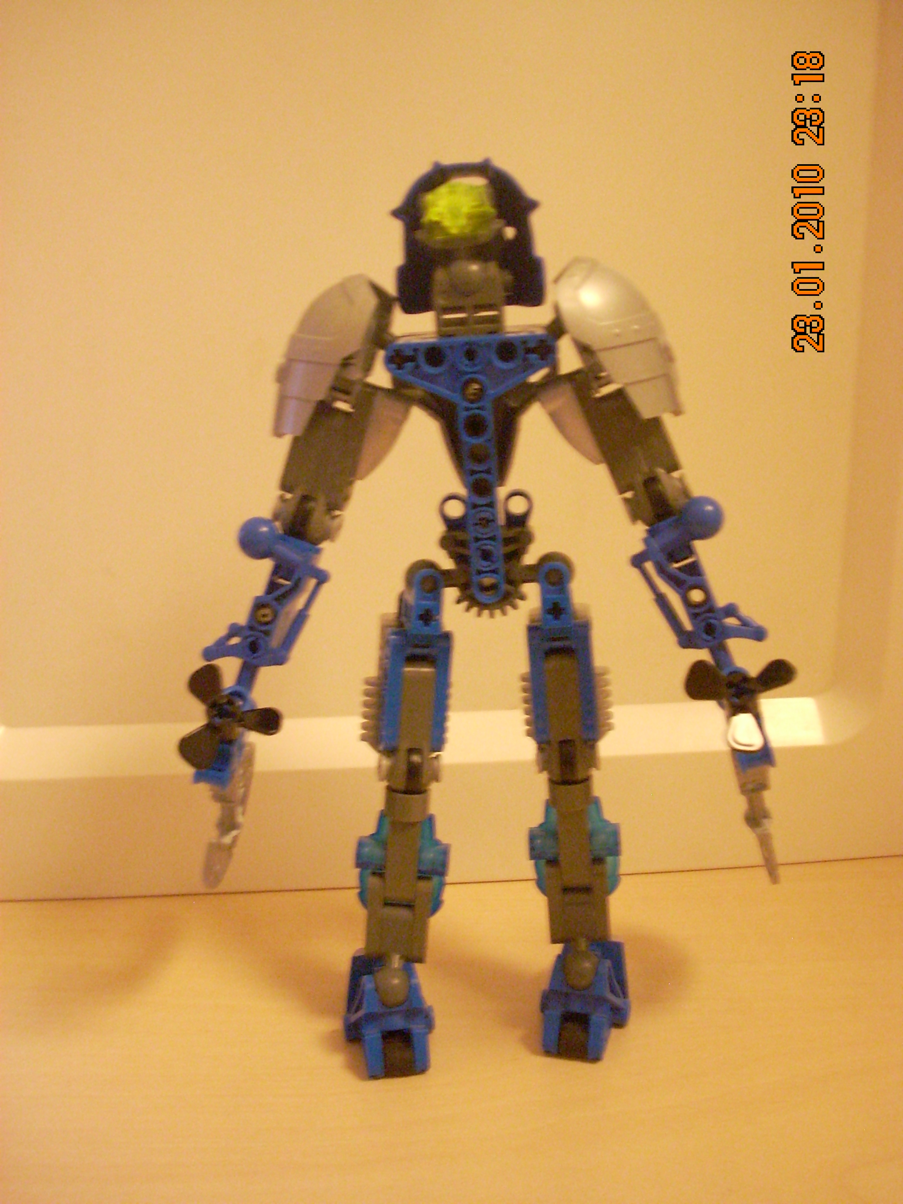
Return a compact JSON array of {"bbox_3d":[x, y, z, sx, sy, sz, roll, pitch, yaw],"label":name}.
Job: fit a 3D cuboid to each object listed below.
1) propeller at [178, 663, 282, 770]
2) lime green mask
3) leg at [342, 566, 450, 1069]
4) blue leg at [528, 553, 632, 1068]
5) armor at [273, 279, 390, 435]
[{"bbox_3d":[-0.050,0.025,0.289,0.024,0.024,0.009,1,10,9],"label":"propeller"},{"bbox_3d":[0.002,-0.084,0.278,0.017,0.015,0.012,0,24,7],"label":"lime green mask"},{"bbox_3d":[-0.014,0.056,0.342,0.027,0.146,0.040,0,24,-10],"label":"leg"},{"bbox_3d":[0.033,0.053,0.344,0.027,0.144,0.040,-1,24,6],"label":"blue leg"},{"bbox_3d":[-0.027,-0.055,0.289,0.019,0.038,0.017,37,18,29],"label":"armor"}]

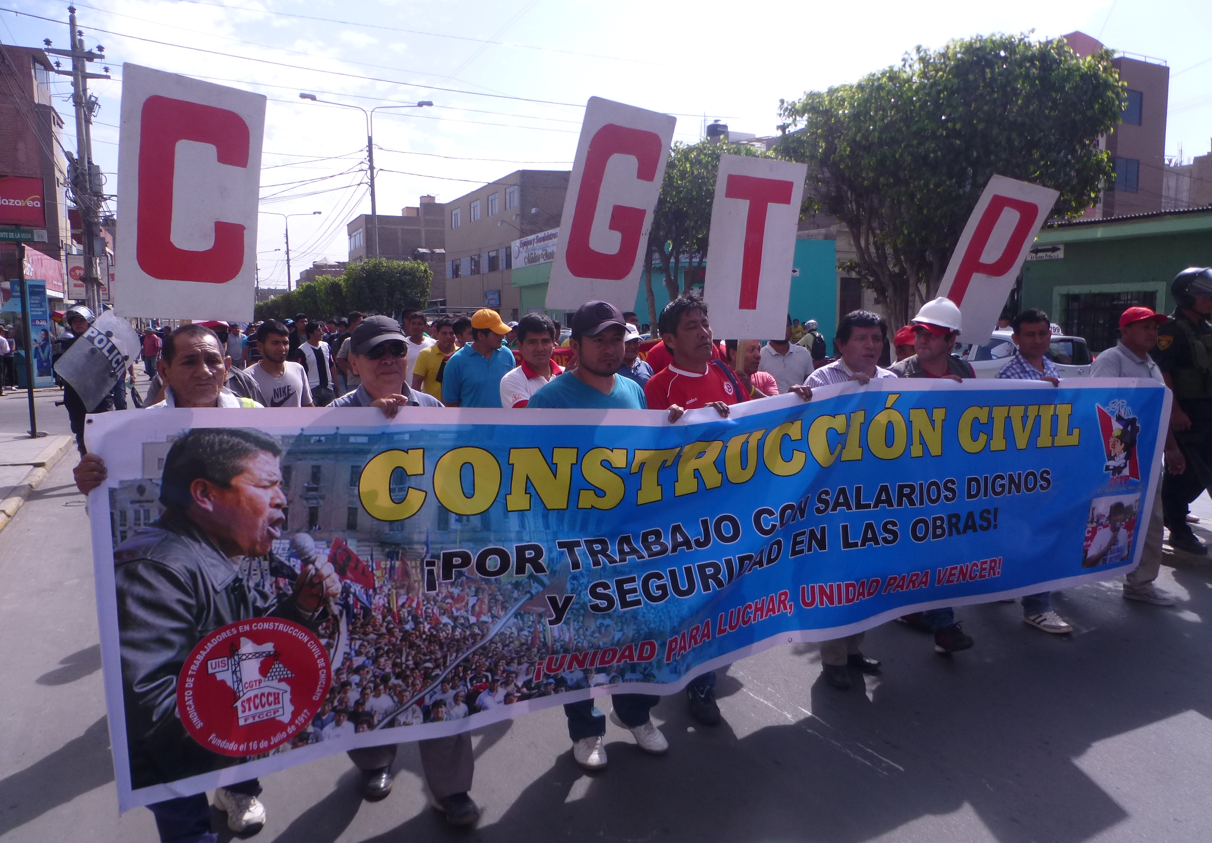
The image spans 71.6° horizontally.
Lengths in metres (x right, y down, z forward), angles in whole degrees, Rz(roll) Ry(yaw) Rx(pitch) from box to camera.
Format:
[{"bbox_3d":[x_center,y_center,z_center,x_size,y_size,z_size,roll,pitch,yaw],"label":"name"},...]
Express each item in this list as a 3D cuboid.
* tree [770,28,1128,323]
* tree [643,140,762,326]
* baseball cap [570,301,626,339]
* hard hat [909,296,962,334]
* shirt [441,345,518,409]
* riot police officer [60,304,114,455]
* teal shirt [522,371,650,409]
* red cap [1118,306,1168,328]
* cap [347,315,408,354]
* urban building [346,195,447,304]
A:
[{"bbox_3d":[3.314,-1.568,8.387,3.200,4.200,3.200,-4,7,-28],"label":"tree"},{"bbox_3d":[1.155,-1.989,12.285,2.700,4.200,2.700,-4,7,-28],"label":"tree"},{"bbox_3d":[-0.026,-0.368,3.050,0.180,0.140,0.265,-4,7,-29],"label":"baseball cap"},{"bbox_3d":[1.656,-0.528,4.200,0.290,0.160,0.225,13,-1,-29],"label":"hard hat"},{"bbox_3d":[-0.720,-0.096,4.819,0.500,0.700,0.290,-4,7,-30],"label":"shirt"},{"bbox_3d":[-4.749,-0.128,7.715,0.650,1.850,0.500,-6,8,-38],"label":"riot police officer"},{"bbox_3d":[-0.063,0.138,3.179,0.500,0.680,0.290,-4,7,-30],"label":"teal shirt"},{"bbox_3d":[3.109,-0.601,4.870,0.180,0.125,0.265,-4,-1,-26],"label":"red cap"},{"bbox_3d":[-0.742,-0.284,2.750,0.180,0.140,0.265,-4,8,-31],"label":"cap"},{"bbox_3d":[-16.373,-13.533,76.141,12.000,13.300,6.700,-4,7,-28],"label":"urban building"}]

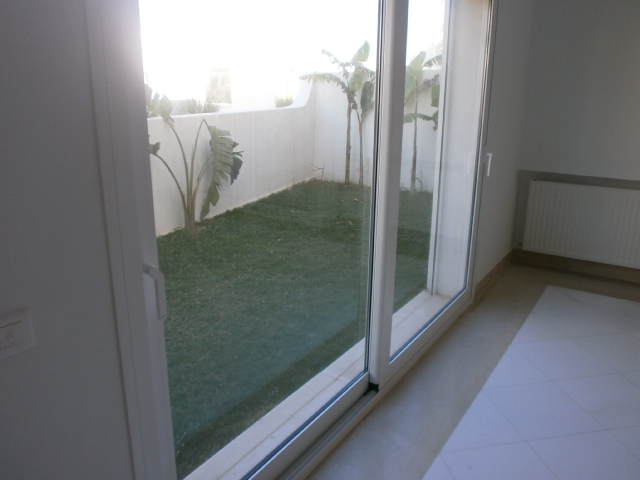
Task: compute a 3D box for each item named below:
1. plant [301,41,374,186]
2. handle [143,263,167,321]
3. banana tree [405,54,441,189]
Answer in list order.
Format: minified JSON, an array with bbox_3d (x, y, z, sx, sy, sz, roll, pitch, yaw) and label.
[{"bbox_3d":[0.437,-2.190,8.922,1.300,2.462,1.000,10,18,32],"label":"plant"},{"bbox_3d":[-0.402,0.125,1.214,0.050,0.140,0.026,10,18,32],"label":"handle"},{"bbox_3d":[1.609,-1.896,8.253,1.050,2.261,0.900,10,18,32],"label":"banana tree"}]

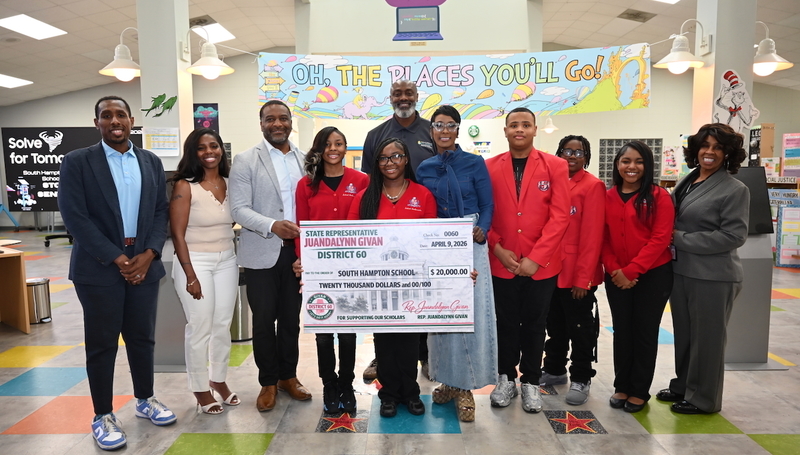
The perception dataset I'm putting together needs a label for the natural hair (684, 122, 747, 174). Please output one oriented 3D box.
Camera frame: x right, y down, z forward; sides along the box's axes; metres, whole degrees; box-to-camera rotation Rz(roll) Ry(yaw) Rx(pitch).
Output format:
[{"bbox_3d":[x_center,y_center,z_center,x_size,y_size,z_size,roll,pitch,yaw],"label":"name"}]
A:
[{"bbox_3d":[1.735,-0.444,2.942,0.300,0.290,0.270,3,6,30],"label":"natural hair"}]

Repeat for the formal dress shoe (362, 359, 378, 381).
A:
[{"bbox_3d":[-0.127,0.927,3.556,0.115,0.125,0.300,1,6,15],"label":"formal dress shoe"}]

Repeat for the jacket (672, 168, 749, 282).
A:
[{"bbox_3d":[1.748,-0.012,3.055,0.340,0.650,0.430,-3,6,-30],"label":"jacket"}]

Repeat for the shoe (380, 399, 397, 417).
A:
[{"bbox_3d":[-0.051,1.009,3.119,0.094,0.100,0.250,0,6,6],"label":"shoe"}]

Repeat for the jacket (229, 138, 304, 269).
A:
[{"bbox_3d":[-0.751,-0.140,2.987,0.465,0.720,0.330,-2,6,-19],"label":"jacket"}]

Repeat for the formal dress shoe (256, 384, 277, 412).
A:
[{"bbox_3d":[-0.757,0.934,3.045,0.105,0.110,0.295,-1,5,-7],"label":"formal dress shoe"}]

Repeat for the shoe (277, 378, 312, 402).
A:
[{"bbox_3d":[-0.624,0.924,3.146,0.295,0.110,0.105,5,7,41],"label":"shoe"}]

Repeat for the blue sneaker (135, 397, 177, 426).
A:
[{"bbox_3d":[-1.340,0.991,2.930,0.295,0.120,0.112,3,6,30],"label":"blue sneaker"}]

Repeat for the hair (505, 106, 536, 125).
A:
[{"bbox_3d":[0.670,-0.598,2.951,0.165,0.135,0.185,1,5,8],"label":"hair"}]

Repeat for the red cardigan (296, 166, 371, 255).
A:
[{"bbox_3d":[-0.388,-0.051,3.085,0.450,0.600,0.280,-1,6,-5],"label":"red cardigan"}]

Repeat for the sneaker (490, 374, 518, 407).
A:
[{"bbox_3d":[0.611,0.916,3.079,0.110,0.130,0.295,3,6,27],"label":"sneaker"}]

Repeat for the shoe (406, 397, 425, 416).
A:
[{"bbox_3d":[0.074,1.006,3.137,0.095,0.100,0.250,-1,6,-12],"label":"shoe"}]

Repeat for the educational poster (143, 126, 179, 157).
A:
[{"bbox_3d":[-1.834,-0.654,4.100,0.285,0.220,0.008,0,5,1],"label":"educational poster"}]

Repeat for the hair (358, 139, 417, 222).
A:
[{"bbox_3d":[-0.075,-0.256,2.969,0.300,0.480,0.260,0,5,0],"label":"hair"}]

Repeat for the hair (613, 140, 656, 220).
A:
[{"bbox_3d":[1.315,-0.258,2.990,0.240,0.440,0.250,2,6,24],"label":"hair"}]

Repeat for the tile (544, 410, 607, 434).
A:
[{"bbox_3d":[0.962,1.067,2.938,0.273,0.010,0.276,0,6,1],"label":"tile"}]

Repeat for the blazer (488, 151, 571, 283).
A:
[{"bbox_3d":[0.736,-0.083,3.056,0.480,0.740,0.320,1,6,18],"label":"blazer"}]

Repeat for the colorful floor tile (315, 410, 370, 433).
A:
[{"bbox_3d":[-0.304,1.050,2.890,0.268,0.004,0.268,0,5,0],"label":"colorful floor tile"}]

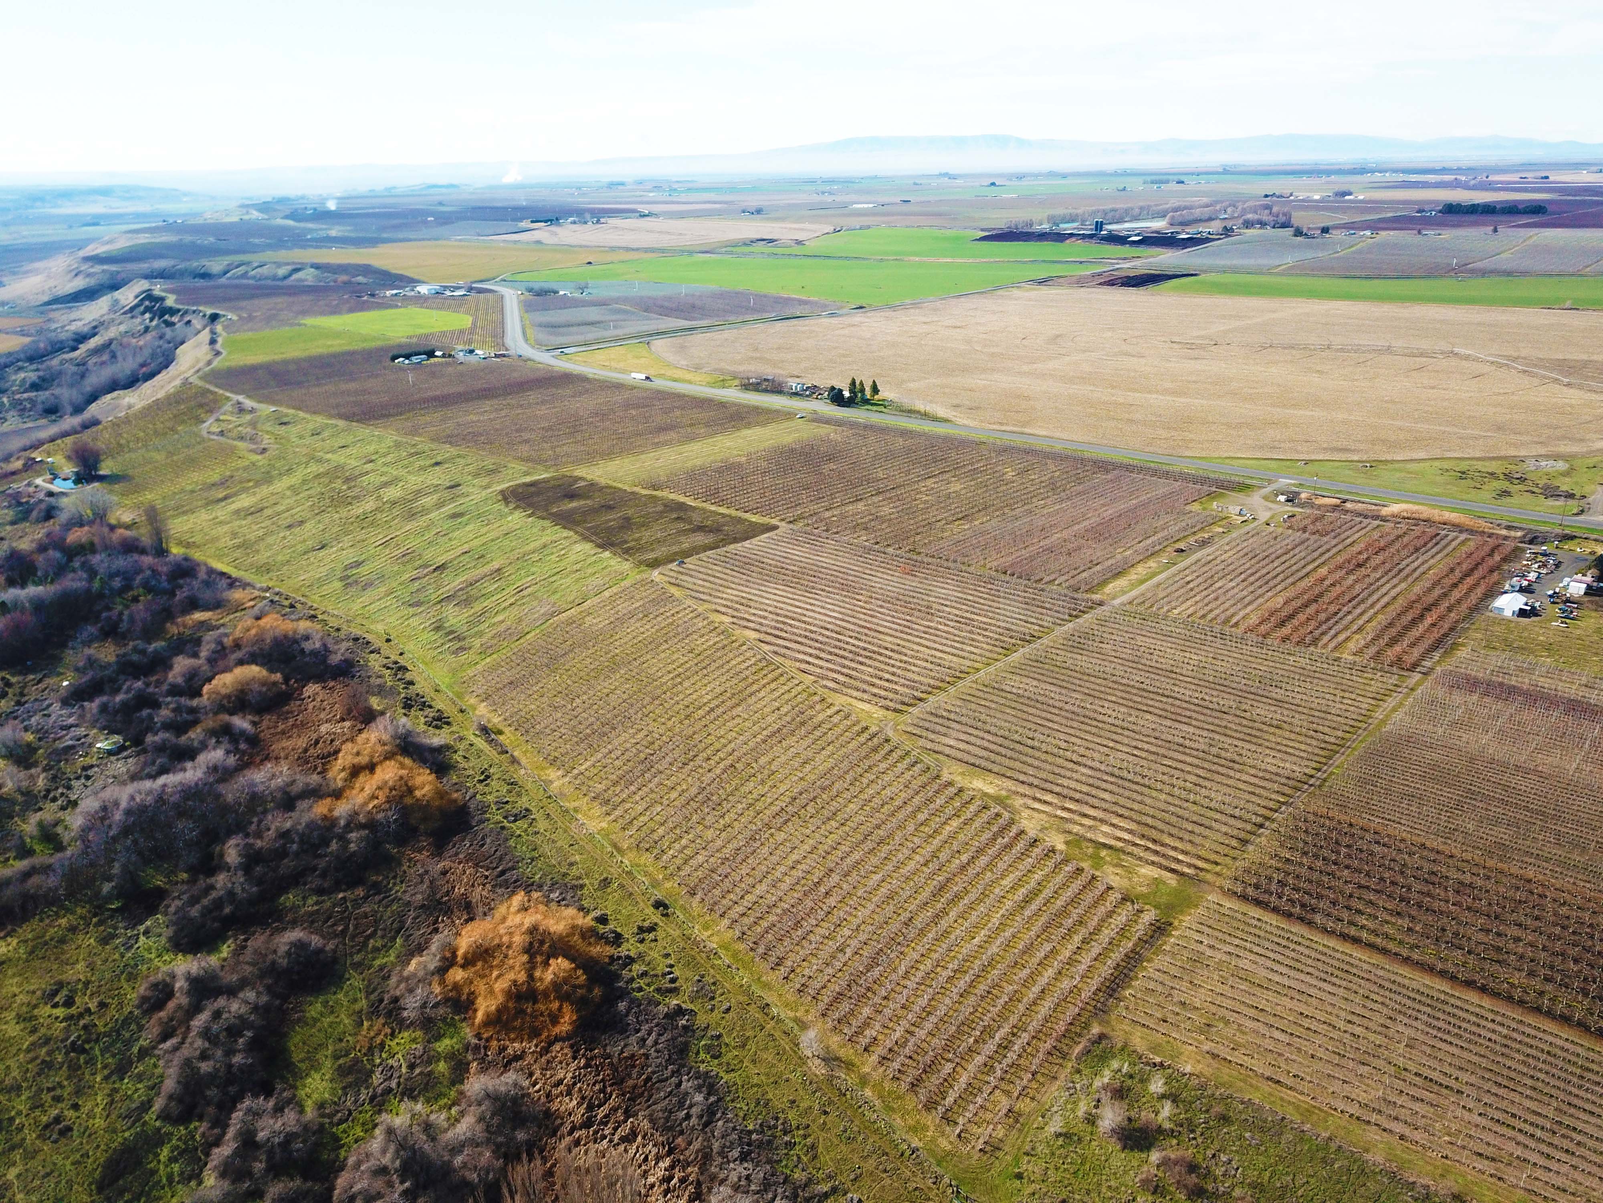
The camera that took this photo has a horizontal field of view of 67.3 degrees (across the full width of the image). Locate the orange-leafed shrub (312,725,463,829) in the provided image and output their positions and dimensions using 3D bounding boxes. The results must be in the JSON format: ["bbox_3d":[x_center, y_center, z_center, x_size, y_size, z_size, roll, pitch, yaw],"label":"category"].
[{"bbox_3d":[-111.780,45.290,324.200,36.000,15.000,34.900,-8,21,-20],"label":"orange-leafed shrub"}]

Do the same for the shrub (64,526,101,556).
[{"bbox_3d":[-340.200,-29.330,568.010,14.600,13.000,13.900,-12,23,-30],"label":"shrub"}]

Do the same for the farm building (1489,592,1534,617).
[{"bbox_3d":[240.080,1.300,404.430,10.500,3.800,15.800,16,25,37],"label":"farm building"}]

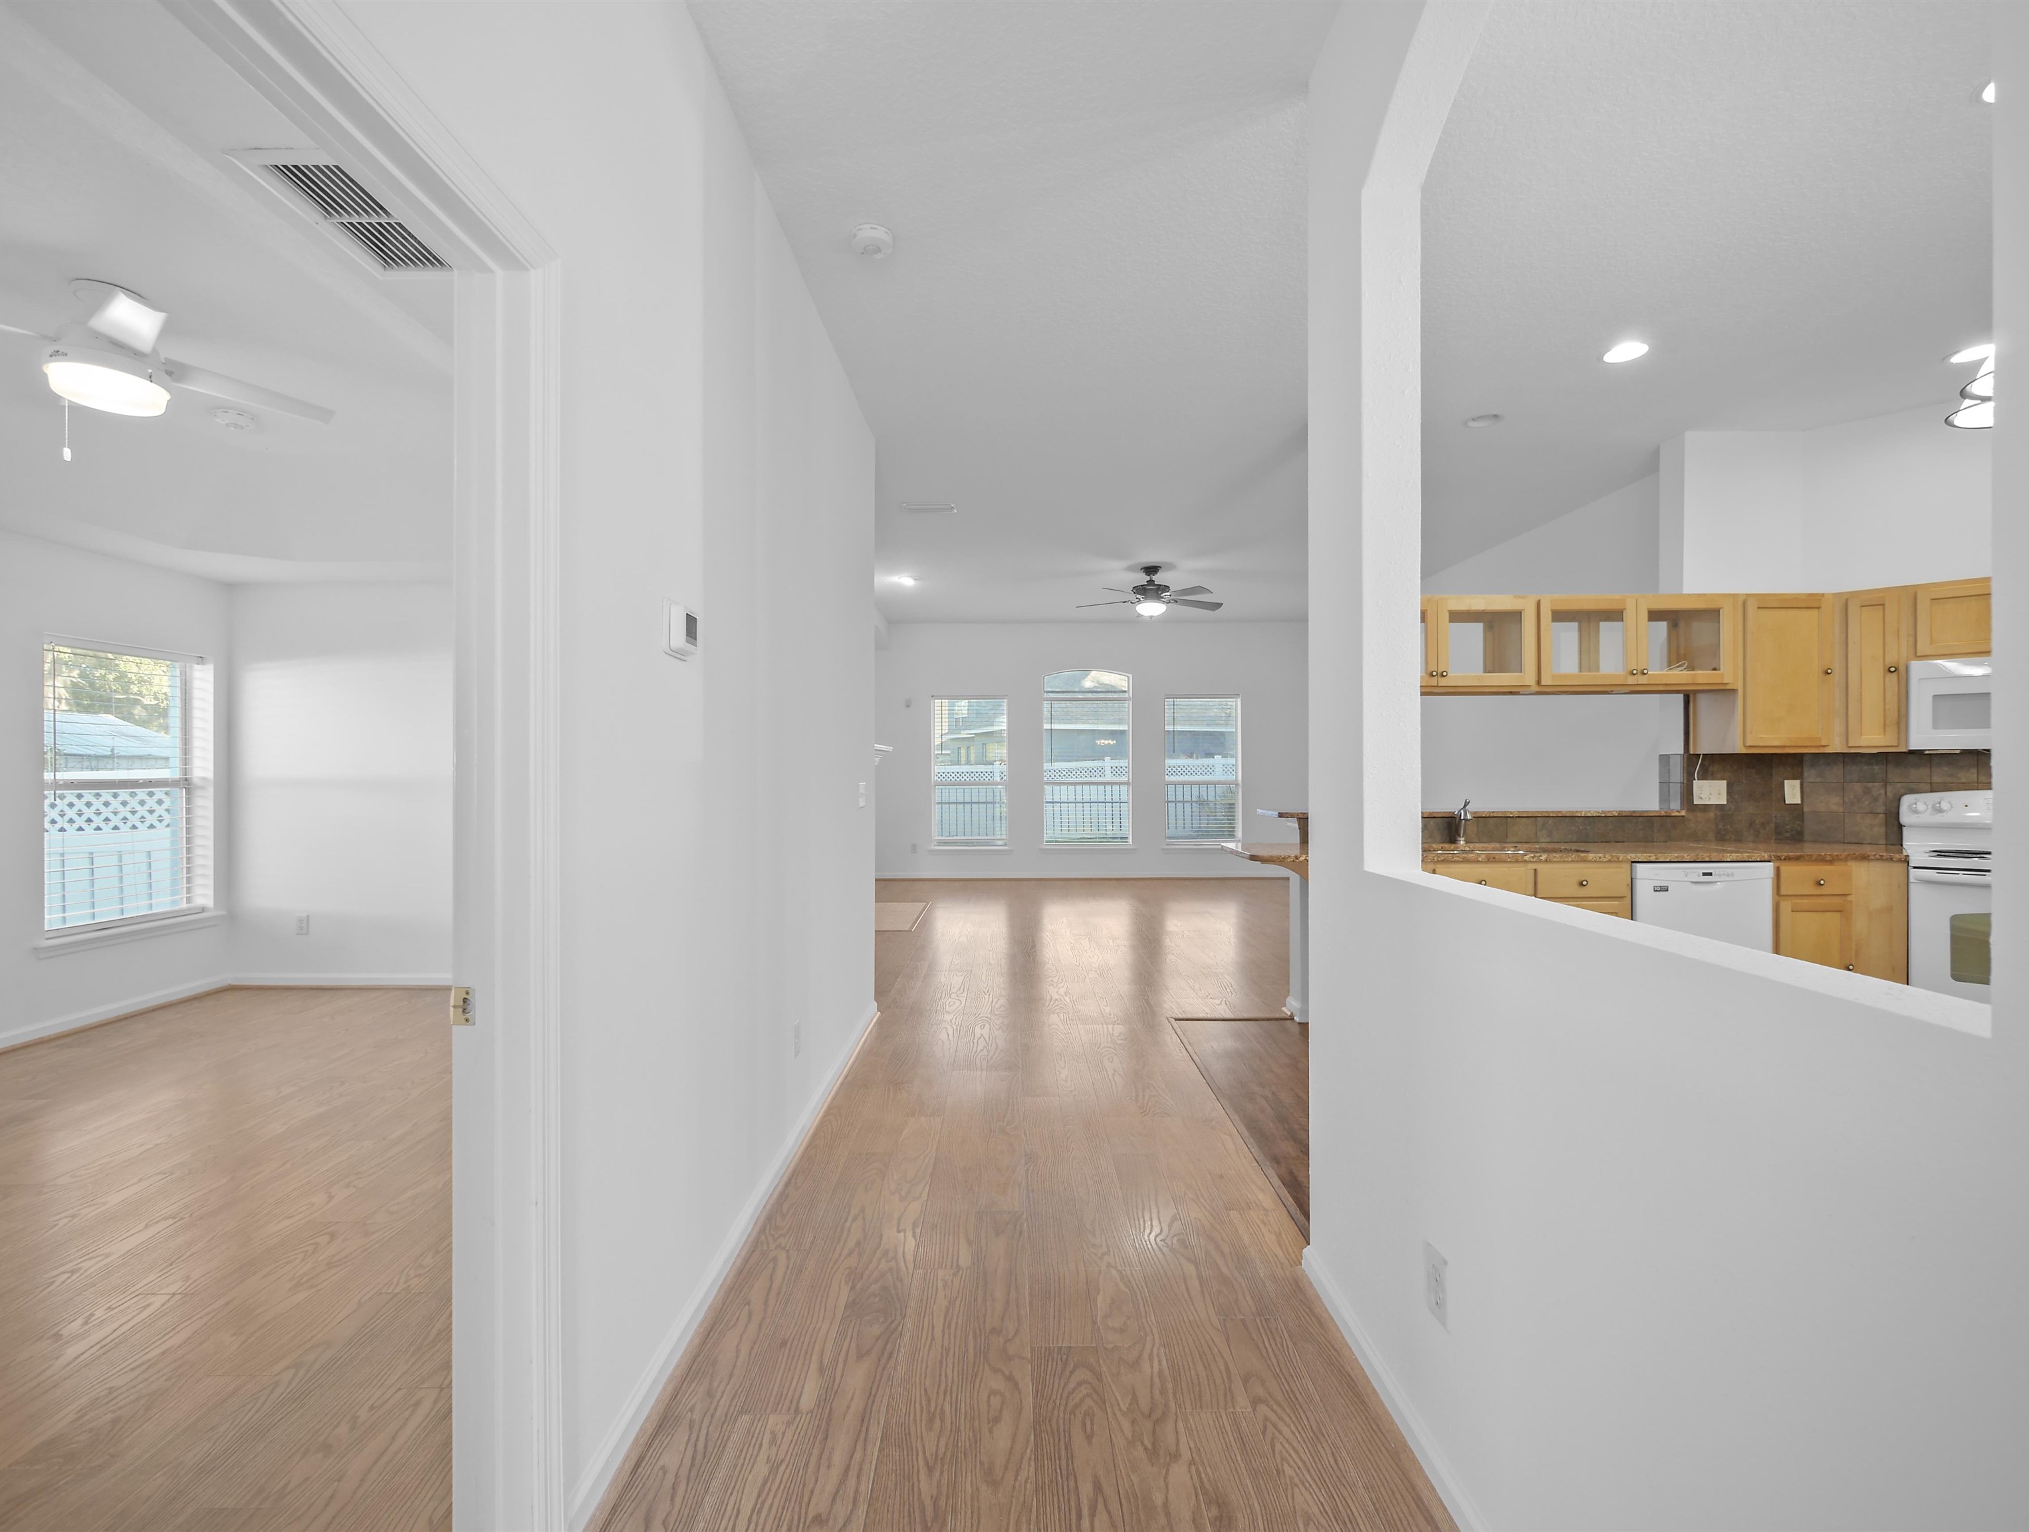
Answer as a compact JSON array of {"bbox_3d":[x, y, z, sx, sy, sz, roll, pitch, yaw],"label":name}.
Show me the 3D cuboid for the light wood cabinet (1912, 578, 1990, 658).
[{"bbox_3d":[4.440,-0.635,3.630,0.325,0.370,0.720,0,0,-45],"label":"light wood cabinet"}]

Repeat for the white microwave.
[{"bbox_3d":[4.384,-0.274,3.546,0.760,0.400,0.400,-1,-1,45],"label":"white microwave"}]

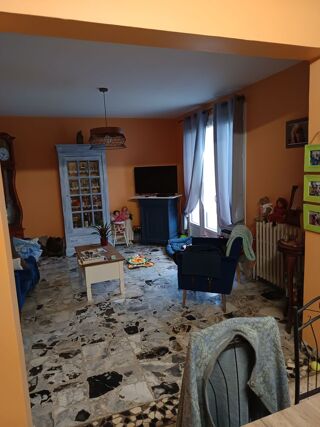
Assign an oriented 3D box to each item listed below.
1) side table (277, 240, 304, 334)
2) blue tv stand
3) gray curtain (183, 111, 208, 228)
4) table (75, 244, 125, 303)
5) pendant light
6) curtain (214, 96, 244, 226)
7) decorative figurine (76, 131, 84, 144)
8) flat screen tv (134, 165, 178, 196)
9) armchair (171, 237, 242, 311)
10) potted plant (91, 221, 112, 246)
[{"bbox_3d":[1.241,0.644,2.674,0.345,0.778,0.345,-6,9,-19],"label":"side table"},{"bbox_3d":[-0.060,0.110,6.212,0.936,0.916,0.542,0,9,19],"label":"blue tv stand"},{"bbox_3d":[0.685,-0.712,5.436,0.138,2.167,0.847,-6,9,-19],"label":"gray curtain"},{"bbox_3d":[-0.792,0.734,3.860,0.512,0.443,0.946,-6,9,-19],"label":"table"},{"bbox_3d":[-0.708,-1.205,3.803,0.473,0.749,0.473,-6,9,-19],"label":"pendant light"},{"bbox_3d":[1.036,-0.630,4.434,0.138,2.029,0.739,-6,9,-19],"label":"curtain"},{"bbox_3d":[-1.462,-1.385,5.407,0.128,0.266,0.108,-6,9,-19],"label":"decorative figurine"},{"bbox_3d":[-0.081,-0.634,6.029,0.867,0.571,0.099,0,9,19],"label":"flat screen tv"},{"bbox_3d":[0.638,0.570,3.335,0.719,0.788,0.709,2,9,27],"label":"armchair"},{"bbox_3d":[-0.811,0.309,4.145,0.266,0.315,0.266,-6,9,-19],"label":"potted plant"}]

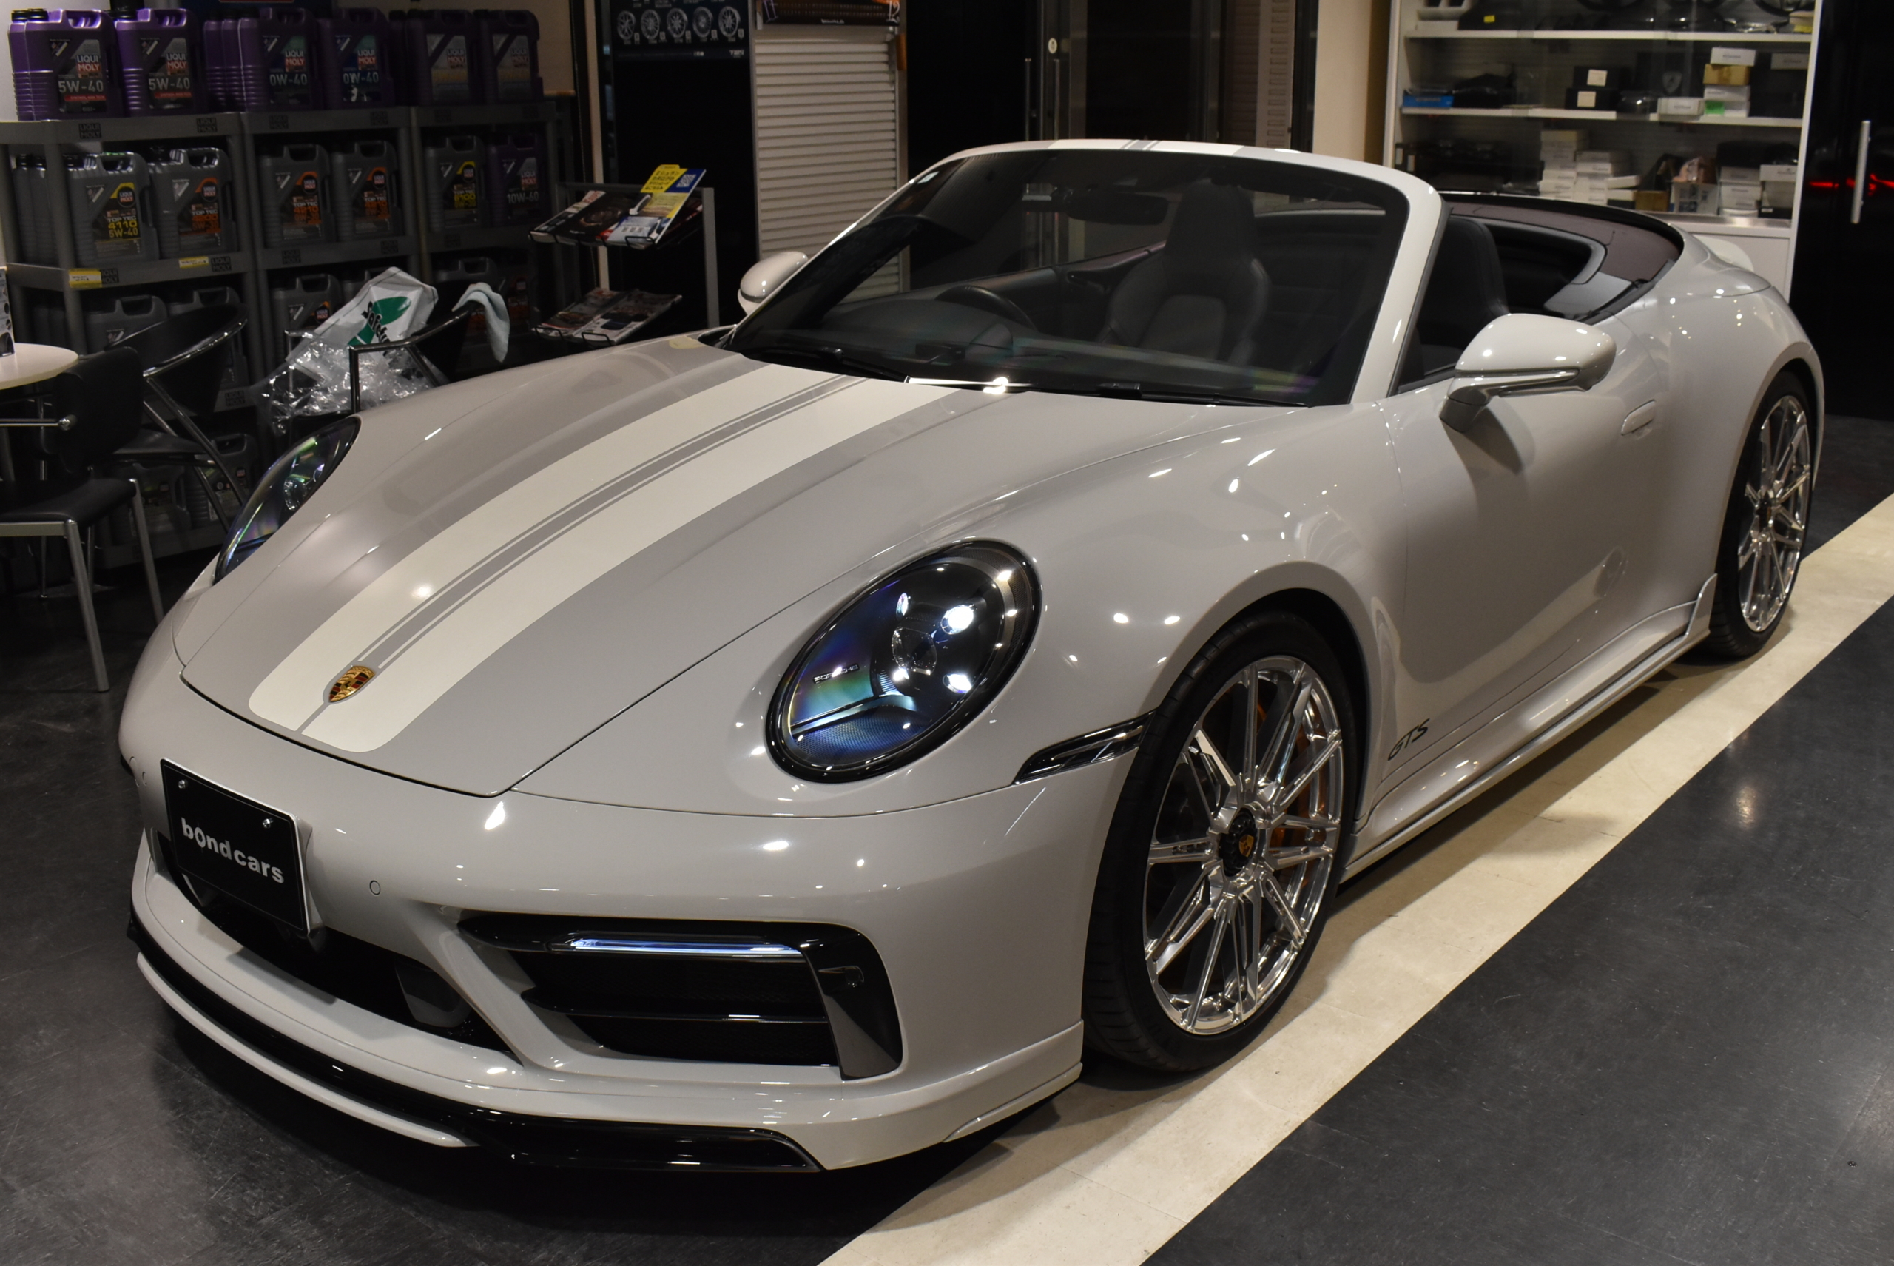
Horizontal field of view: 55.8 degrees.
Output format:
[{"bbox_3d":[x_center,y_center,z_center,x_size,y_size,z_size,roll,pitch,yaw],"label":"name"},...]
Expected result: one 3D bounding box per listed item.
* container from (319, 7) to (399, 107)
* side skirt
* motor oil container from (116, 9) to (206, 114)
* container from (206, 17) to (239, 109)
[{"bbox_3d":[-1.848,-1.788,5.593,0.115,0.293,0.200,13,22,38],"label":"container"},{"bbox_3d":[1.142,0.124,3.419,0.110,0.160,1.680,13,22,38],"label":"side skirt"},{"bbox_3d":[-2.341,-1.700,5.330,0.195,0.300,0.128,-16,22,-40],"label":"motor oil container"},{"bbox_3d":[-2.174,-1.818,5.691,0.195,0.300,0.128,-16,22,-40],"label":"container"}]

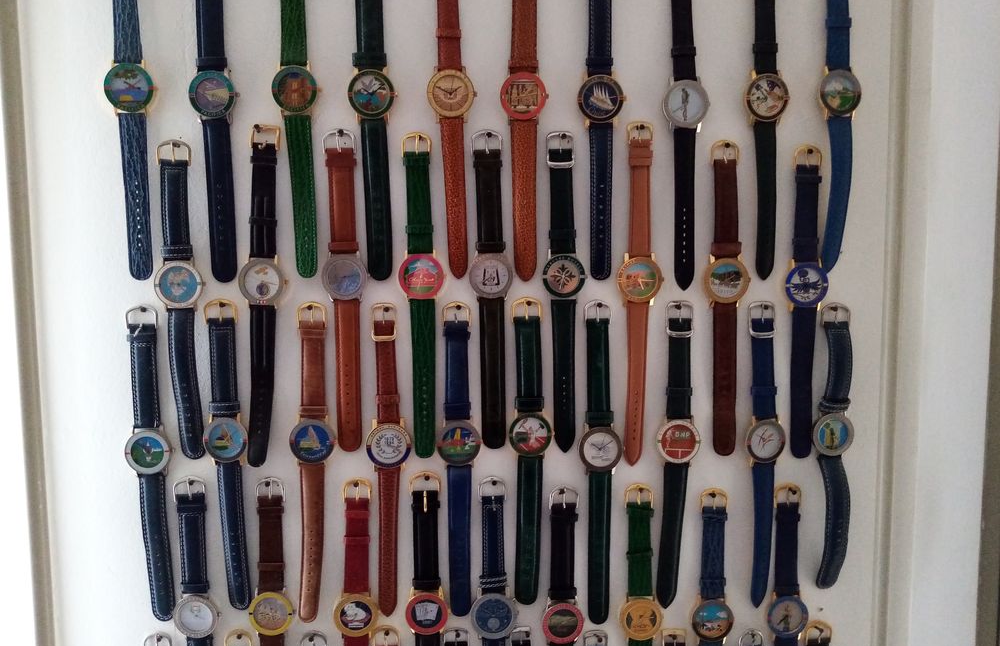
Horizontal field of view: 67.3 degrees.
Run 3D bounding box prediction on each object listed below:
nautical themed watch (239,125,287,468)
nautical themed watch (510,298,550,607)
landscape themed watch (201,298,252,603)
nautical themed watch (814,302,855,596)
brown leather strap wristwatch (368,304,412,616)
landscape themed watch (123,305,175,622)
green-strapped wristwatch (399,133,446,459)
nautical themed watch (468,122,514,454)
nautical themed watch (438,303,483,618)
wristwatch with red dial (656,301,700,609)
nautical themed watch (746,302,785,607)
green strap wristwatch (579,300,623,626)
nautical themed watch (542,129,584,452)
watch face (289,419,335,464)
[{"bbox_3d":[-0.174,-0.017,0.551,0.035,0.251,0.013,2,5,-2],"label":"nautical themed watch"},{"bbox_3d":[0.024,0.098,0.575,0.034,0.238,0.013,0,5,-3],"label":"nautical themed watch"},{"bbox_3d":[-0.203,0.100,0.559,0.033,0.234,0.013,-1,5,-2],"label":"landscape themed watch"},{"bbox_3d":[0.261,0.096,0.583,0.034,0.226,0.020,-1,5,-3],"label":"nautical themed watch"},{"bbox_3d":[-0.083,0.105,0.564,0.033,0.237,0.013,0,5,-2],"label":"brown leather strap wristwatch"},{"bbox_3d":[-0.261,0.105,0.562,0.035,0.241,0.014,-2,5,-3],"label":"landscape themed watch"},{"bbox_3d":[-0.056,-0.019,0.555,0.034,0.240,0.013,-1,5,-2],"label":"green-strapped wristwatch"},{"bbox_3d":[-0.006,-0.025,0.563,0.033,0.239,0.013,-1,5,-3],"label":"nautical themed watch"},{"bbox_3d":[-0.030,0.105,0.566,0.033,0.240,0.013,0,5,-2],"label":"nautical themed watch"},{"bbox_3d":[0.135,0.100,0.578,0.036,0.239,0.014,1,4,-2],"label":"wristwatch with red dial"},{"bbox_3d":[0.207,0.102,0.584,0.034,0.241,0.014,-2,5,-11],"label":"nautical themed watch"},{"bbox_3d":[0.077,0.108,0.570,0.035,0.250,0.013,-1,5,-2],"label":"green strap wristwatch"},{"bbox_3d":[0.049,-0.023,0.566,0.033,0.241,0.013,-2,5,-3],"label":"nautical themed watch"},{"bbox_3d":[-0.140,0.089,0.560,0.034,0.035,0.008,-1,5,-2],"label":"watch face"}]

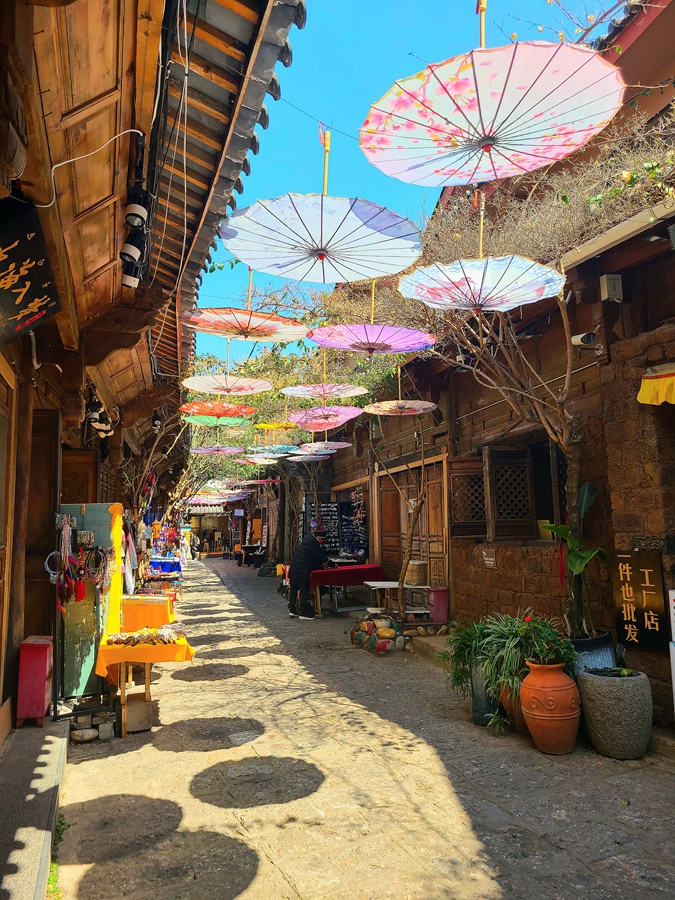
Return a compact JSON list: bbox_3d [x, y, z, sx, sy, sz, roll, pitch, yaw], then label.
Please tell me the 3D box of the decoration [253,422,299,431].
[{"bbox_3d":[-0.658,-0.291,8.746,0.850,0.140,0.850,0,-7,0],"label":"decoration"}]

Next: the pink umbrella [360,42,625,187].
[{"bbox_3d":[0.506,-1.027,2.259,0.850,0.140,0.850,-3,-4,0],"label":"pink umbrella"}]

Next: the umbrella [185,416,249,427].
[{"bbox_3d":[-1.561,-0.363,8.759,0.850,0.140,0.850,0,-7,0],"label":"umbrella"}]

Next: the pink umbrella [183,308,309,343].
[{"bbox_3d":[-0.608,-0.758,4.470,0.825,0.120,0.825,4,-6,1],"label":"pink umbrella"}]

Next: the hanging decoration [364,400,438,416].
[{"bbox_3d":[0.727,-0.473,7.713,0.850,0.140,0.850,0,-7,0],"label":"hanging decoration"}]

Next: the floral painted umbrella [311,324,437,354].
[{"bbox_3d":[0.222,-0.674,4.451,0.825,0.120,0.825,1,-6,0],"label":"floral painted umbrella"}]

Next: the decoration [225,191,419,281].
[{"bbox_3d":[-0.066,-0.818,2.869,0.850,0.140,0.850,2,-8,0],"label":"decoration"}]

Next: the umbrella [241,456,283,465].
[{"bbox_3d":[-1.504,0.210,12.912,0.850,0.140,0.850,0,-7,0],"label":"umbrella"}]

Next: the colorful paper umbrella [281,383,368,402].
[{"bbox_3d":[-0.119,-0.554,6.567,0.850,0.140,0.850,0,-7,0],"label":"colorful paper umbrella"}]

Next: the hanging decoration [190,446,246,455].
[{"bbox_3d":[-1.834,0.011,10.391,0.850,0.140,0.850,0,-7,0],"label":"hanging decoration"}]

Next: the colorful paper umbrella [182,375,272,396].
[{"bbox_3d":[-1.019,-0.555,6.275,0.825,0.120,0.825,2,-6,0],"label":"colorful paper umbrella"}]

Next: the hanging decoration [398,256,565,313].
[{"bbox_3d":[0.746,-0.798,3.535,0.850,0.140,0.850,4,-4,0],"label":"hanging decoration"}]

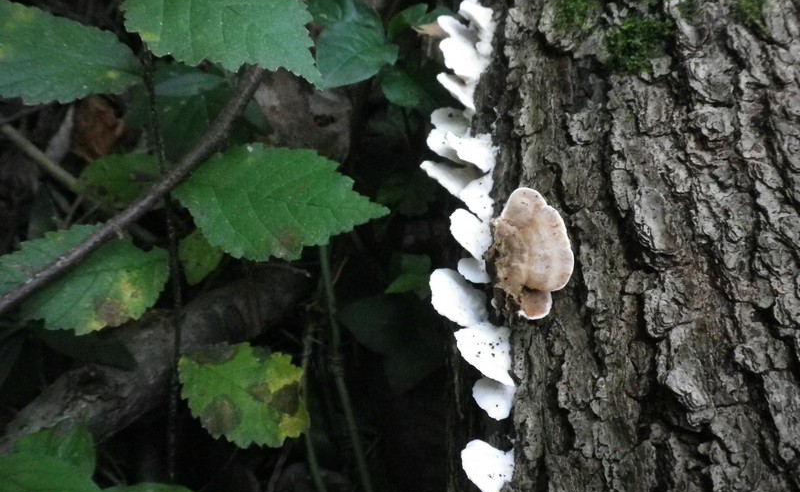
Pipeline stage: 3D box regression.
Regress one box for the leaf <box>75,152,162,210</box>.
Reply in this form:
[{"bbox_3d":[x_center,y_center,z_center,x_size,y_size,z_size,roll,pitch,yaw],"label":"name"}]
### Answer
[{"bbox_3d":[-0.193,-0.045,0.560,0.061,0.012,0.051,-9,54,-7],"label":"leaf"}]

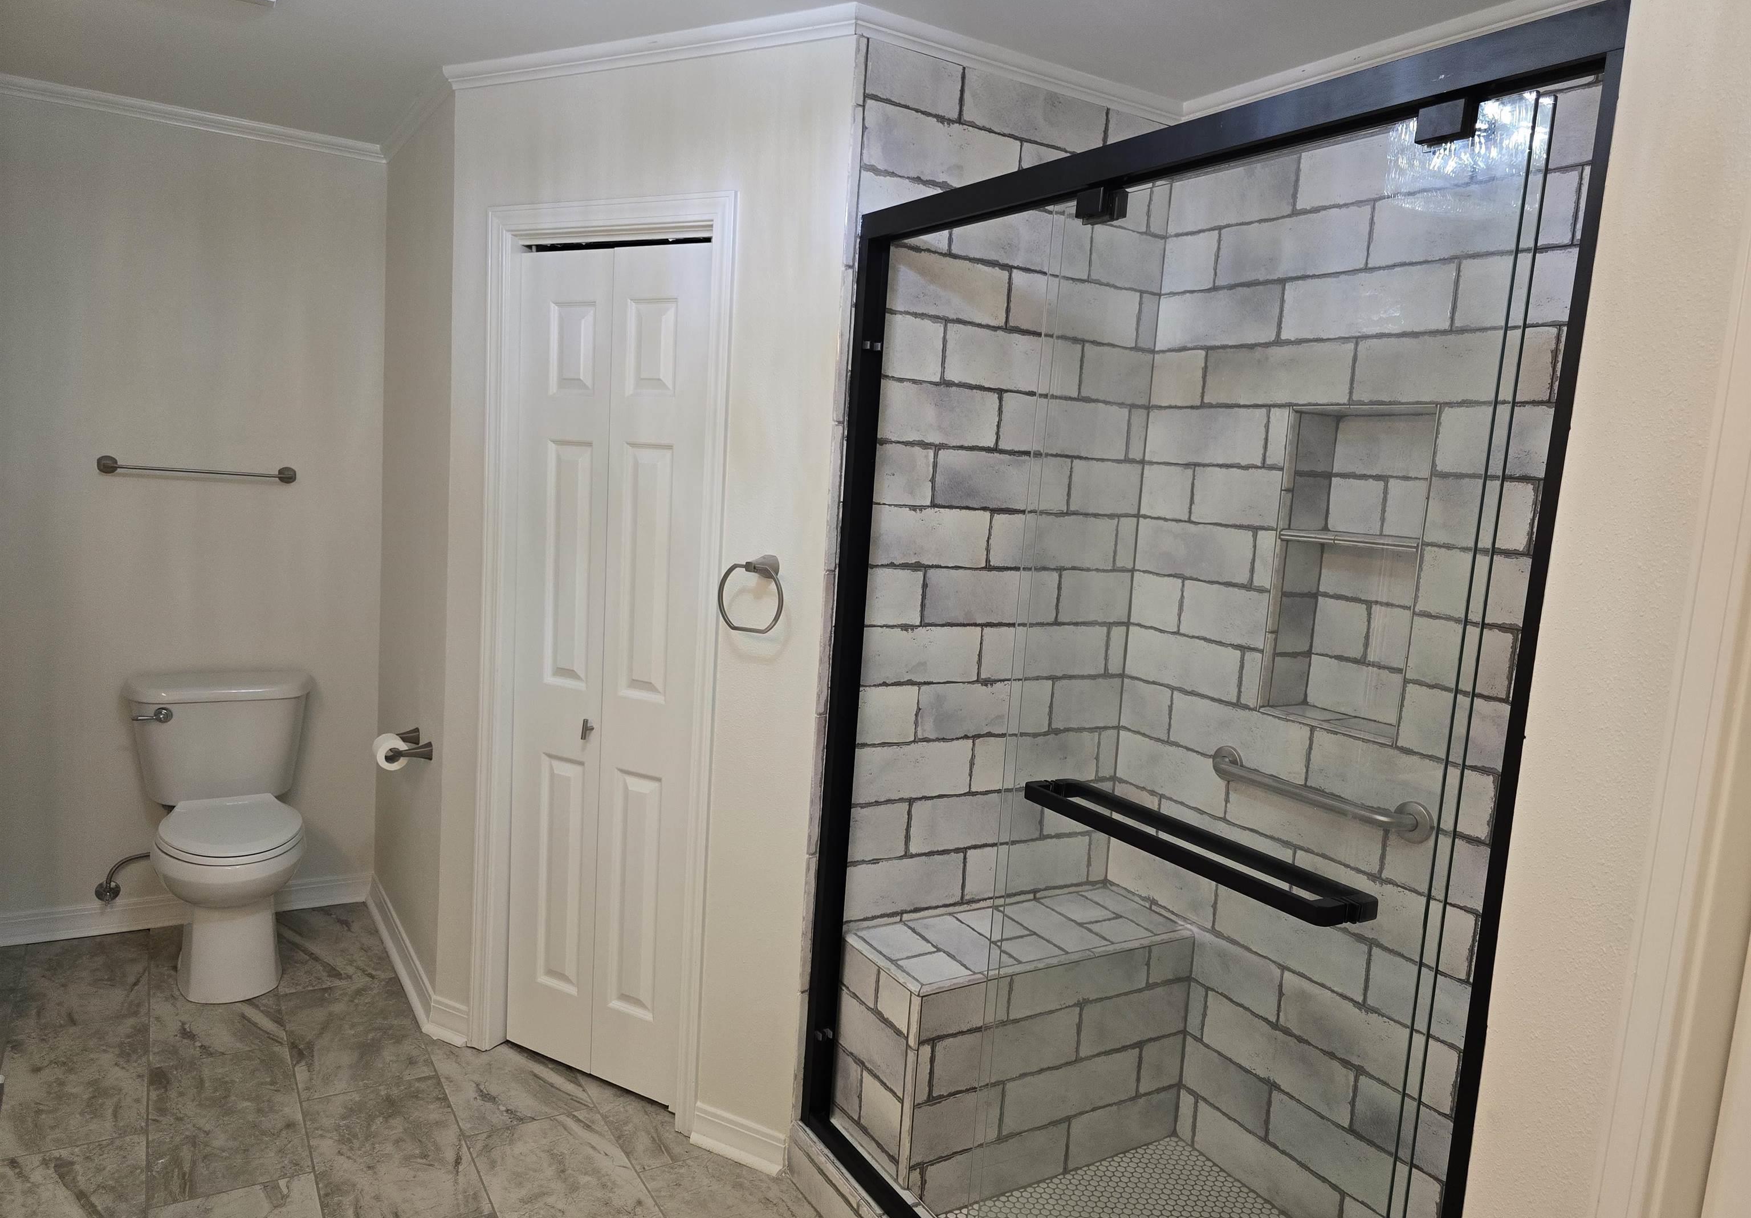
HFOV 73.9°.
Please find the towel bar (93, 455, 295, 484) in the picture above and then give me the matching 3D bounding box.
[{"bbox_3d":[-2.027,-0.415,3.498,0.520,0.054,0.075,-1,8,-32],"label":"towel bar"}]

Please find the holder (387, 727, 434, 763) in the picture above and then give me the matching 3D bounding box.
[{"bbox_3d":[-1.288,0.374,3.190,0.104,0.054,0.220,-1,8,-32],"label":"holder"}]

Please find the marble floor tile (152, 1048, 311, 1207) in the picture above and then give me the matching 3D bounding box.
[{"bbox_3d":[-1.484,1.171,2.669,0.303,0.014,0.597,-1,8,-32],"label":"marble floor tile"}]

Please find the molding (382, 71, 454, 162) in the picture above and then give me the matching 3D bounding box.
[{"bbox_3d":[-1.291,-1.358,3.230,0.037,0.049,1.020,-1,8,-32],"label":"molding"}]

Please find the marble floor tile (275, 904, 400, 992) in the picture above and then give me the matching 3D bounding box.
[{"bbox_3d":[-1.693,1.041,3.583,0.303,0.014,0.605,-1,8,-32],"label":"marble floor tile"}]

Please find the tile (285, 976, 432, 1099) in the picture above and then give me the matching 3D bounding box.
[{"bbox_3d":[-1.379,1.126,3.076,0.303,0.014,0.598,-1,8,-32],"label":"tile"}]

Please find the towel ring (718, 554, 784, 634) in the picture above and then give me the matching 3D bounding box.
[{"bbox_3d":[-0.249,-0.032,2.458,0.170,0.166,0.075,8,8,29],"label":"towel ring"}]

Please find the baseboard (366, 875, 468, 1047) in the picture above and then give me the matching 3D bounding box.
[{"bbox_3d":[-1.394,1.014,3.489,0.091,0.106,1.130,-1,8,-32],"label":"baseboard"}]

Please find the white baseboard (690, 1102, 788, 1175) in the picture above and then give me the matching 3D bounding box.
[{"bbox_3d":[-0.314,1.198,2.629,0.245,0.100,0.027,8,8,29],"label":"white baseboard"}]

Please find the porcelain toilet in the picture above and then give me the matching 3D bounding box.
[{"bbox_3d":[-1.880,0.646,3.366,0.485,0.800,0.710,-1,8,-32],"label":"porcelain toilet"}]

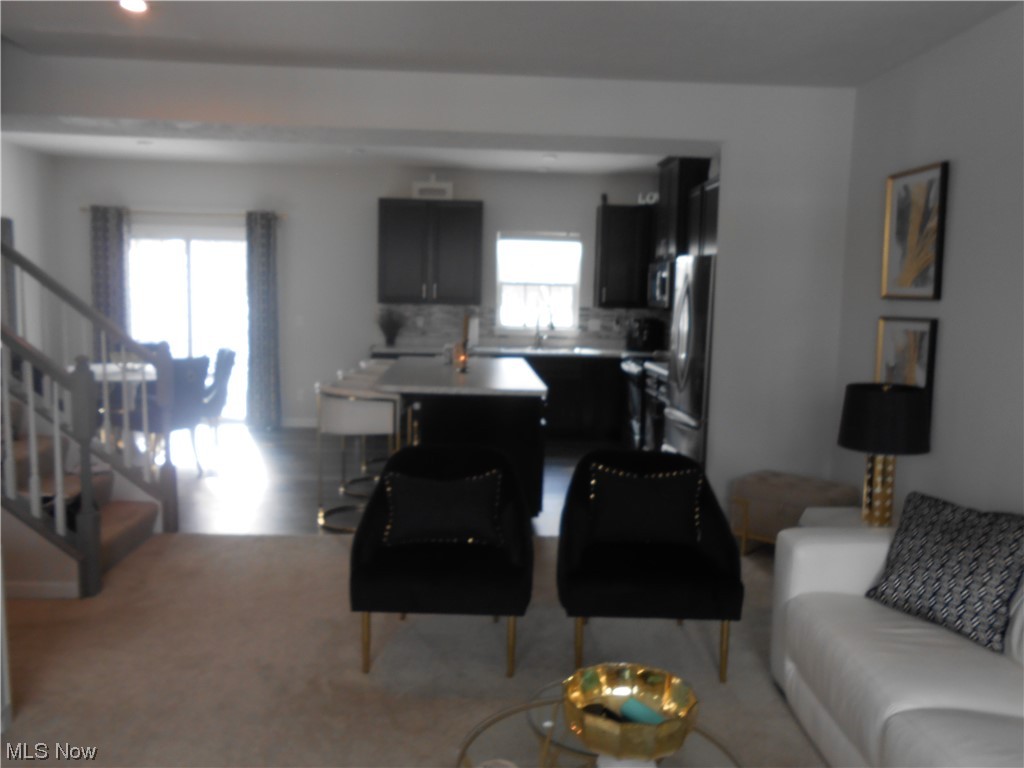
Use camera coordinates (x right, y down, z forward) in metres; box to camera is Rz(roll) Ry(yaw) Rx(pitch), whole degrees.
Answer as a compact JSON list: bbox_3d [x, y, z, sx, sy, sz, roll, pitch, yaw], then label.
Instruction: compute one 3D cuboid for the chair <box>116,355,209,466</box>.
[{"bbox_3d":[-2.728,0.260,6.014,0.600,0.930,0.520,5,7,25],"label":"chair"}]

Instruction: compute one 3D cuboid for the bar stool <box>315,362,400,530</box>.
[{"bbox_3d":[-0.993,0.432,5.005,0.560,0.900,0.550,1,7,-4],"label":"bar stool"}]

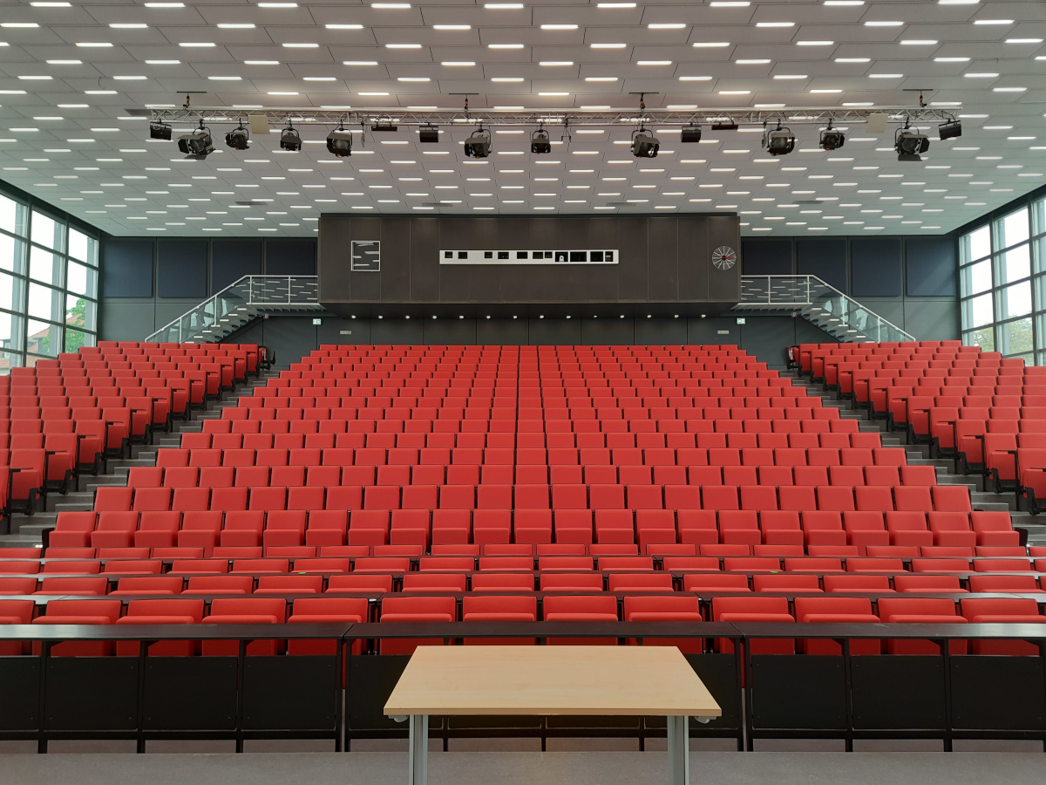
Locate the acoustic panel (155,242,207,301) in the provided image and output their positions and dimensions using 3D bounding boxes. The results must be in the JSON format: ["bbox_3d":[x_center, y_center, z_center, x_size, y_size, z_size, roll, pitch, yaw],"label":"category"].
[{"bbox_3d":[-11.462,-4.125,24.439,1.640,1.950,0.100,0,-4,0],"label":"acoustic panel"}]

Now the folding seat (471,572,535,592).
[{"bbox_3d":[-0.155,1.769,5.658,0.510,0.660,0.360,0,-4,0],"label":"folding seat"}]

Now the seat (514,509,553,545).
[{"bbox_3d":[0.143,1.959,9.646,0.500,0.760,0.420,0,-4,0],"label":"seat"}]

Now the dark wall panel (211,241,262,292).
[{"bbox_3d":[-9.725,-4.179,24.693,1.680,1.930,0.100,0,-4,0],"label":"dark wall panel"}]

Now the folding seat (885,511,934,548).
[{"bbox_3d":[5.072,1.957,9.464,0.510,0.780,0.420,0,-4,0],"label":"folding seat"}]

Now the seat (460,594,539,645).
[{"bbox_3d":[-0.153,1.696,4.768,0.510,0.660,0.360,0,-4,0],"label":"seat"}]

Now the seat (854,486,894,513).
[{"bbox_3d":[5.026,1.750,10.262,0.510,0.830,0.420,0,-4,0],"label":"seat"}]

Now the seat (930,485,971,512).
[{"bbox_3d":[6.500,1.772,10.942,0.525,0.700,0.330,0,-4,4],"label":"seat"}]

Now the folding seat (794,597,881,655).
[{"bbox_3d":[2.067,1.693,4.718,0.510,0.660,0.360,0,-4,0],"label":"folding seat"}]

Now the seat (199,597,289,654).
[{"bbox_3d":[-1.949,1.812,5.051,0.525,0.700,0.330,0,-4,-3],"label":"seat"}]

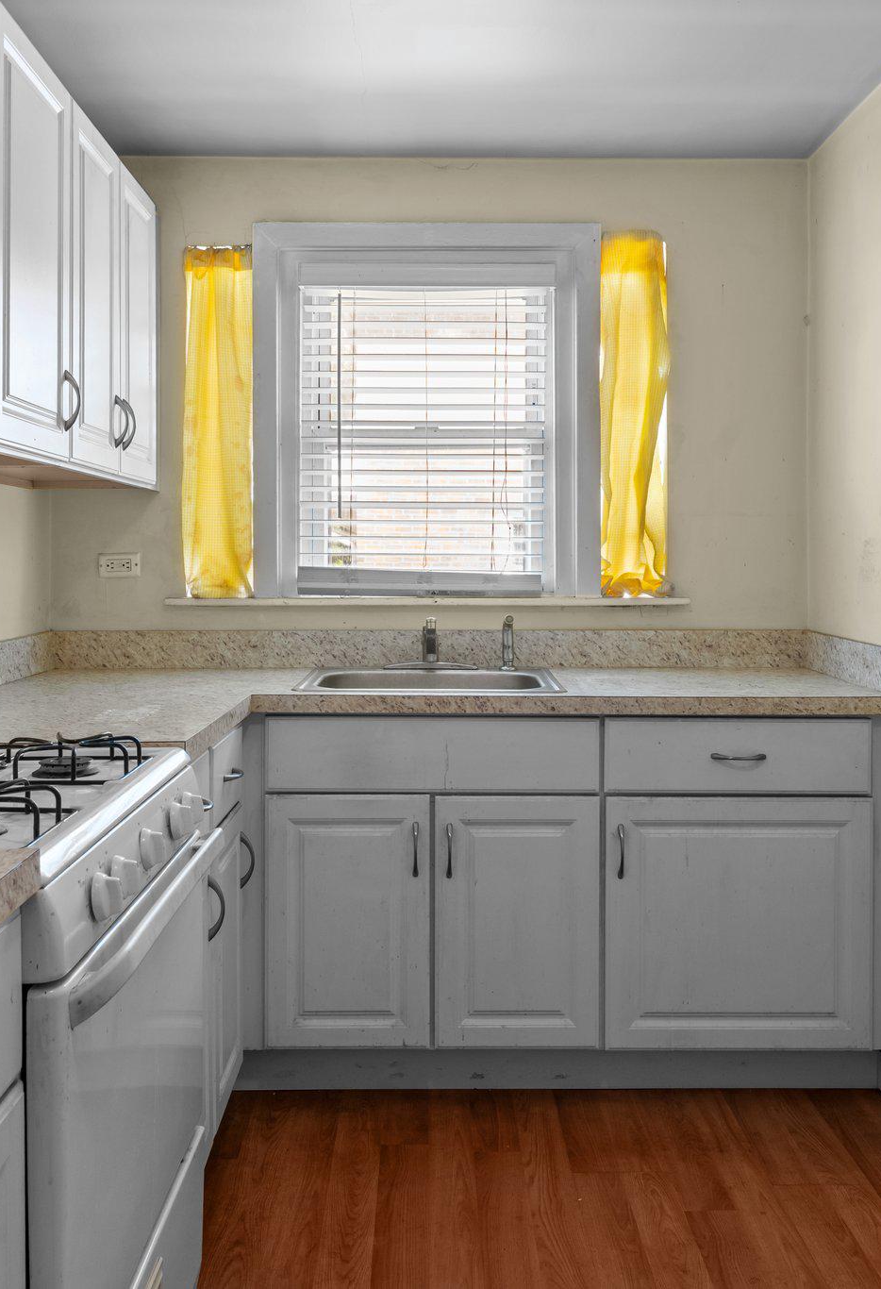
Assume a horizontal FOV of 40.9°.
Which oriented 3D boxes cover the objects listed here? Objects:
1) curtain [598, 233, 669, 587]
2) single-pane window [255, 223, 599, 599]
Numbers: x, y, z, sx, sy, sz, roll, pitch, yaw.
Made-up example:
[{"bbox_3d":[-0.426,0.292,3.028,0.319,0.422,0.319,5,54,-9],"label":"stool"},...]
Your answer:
[{"bbox_3d":[0.546,-0.652,3.335,0.200,1.035,0.060,0,3,-1],"label":"curtain"},{"bbox_3d":[-0.038,-0.662,3.345,0.970,1.060,0.100,0,3,-1],"label":"single-pane window"}]

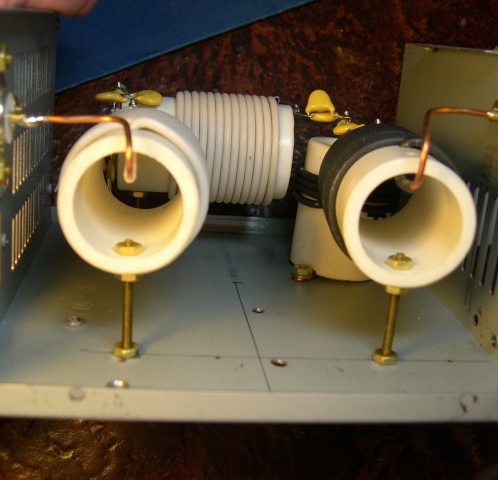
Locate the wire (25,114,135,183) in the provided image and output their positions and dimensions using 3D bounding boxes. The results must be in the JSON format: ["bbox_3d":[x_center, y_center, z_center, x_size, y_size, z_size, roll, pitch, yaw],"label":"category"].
[{"bbox_3d":[-0.040,-0.022,0.164,0.025,0.016,0.006,6,17,0],"label":"wire"}]

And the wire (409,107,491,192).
[{"bbox_3d":[0.052,-0.024,0.182,0.029,0.022,0.006,-9,22,-40],"label":"wire"}]

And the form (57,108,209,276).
[{"bbox_3d":[-0.031,-0.016,0.196,0.037,0.037,0.061,4,16,-6],"label":"form"}]

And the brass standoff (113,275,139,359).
[{"bbox_3d":[-0.031,0.018,0.182,0.007,0.025,0.007,3,17,-9],"label":"brass standoff"}]

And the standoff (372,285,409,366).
[{"bbox_3d":[0.039,0.021,0.193,0.007,0.025,0.007,3,17,-9],"label":"standoff"}]

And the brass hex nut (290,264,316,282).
[{"bbox_3d":[0.020,0.012,0.255,0.008,0.004,0.007,3,17,-8],"label":"brass hex nut"}]

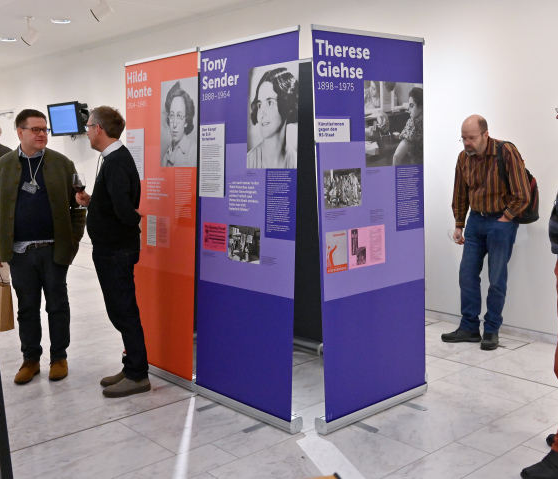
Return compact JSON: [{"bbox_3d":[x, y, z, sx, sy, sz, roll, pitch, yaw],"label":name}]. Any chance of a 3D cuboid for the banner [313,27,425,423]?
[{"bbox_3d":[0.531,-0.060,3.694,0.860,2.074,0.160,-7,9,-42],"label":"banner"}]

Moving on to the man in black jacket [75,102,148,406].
[{"bbox_3d":[-0.982,0.079,4.115,0.470,1.730,0.500,-2,7,-10],"label":"man in black jacket"}]

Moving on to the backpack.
[{"bbox_3d":[1.785,-0.402,5.150,0.310,0.480,0.220,7,27,46],"label":"backpack"}]

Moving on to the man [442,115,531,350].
[{"bbox_3d":[1.518,-0.054,5.042,0.500,1.710,0.550,-7,10,-43],"label":"man"}]

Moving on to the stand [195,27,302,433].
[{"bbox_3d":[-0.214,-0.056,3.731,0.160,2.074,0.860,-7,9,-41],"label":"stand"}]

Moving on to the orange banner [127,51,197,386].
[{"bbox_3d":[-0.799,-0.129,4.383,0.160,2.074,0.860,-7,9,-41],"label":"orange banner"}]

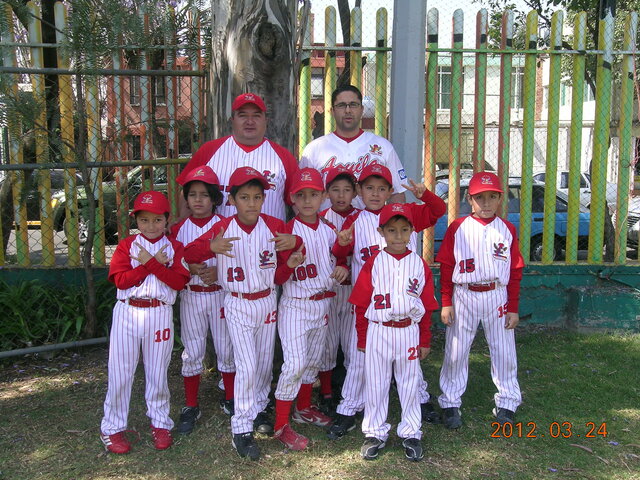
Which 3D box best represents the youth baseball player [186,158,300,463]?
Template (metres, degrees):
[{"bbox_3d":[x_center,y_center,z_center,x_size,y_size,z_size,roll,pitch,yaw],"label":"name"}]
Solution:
[{"bbox_3d":[-0.366,0.319,3.285,0.530,1.301,0.400,-2,7,-11],"label":"youth baseball player"}]

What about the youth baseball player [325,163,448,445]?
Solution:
[{"bbox_3d":[0.342,0.280,3.654,0.580,1.308,0.380,1,7,8],"label":"youth baseball player"}]

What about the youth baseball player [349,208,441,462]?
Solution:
[{"bbox_3d":[0.339,0.406,3.285,0.390,1.145,0.270,0,7,3],"label":"youth baseball player"}]

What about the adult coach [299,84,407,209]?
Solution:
[{"bbox_3d":[0.186,-0.001,4.159,0.600,1.747,0.330,0,7,0],"label":"adult coach"}]

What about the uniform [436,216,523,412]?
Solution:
[{"bbox_3d":[0.807,0.384,3.630,0.410,1.008,0.260,0,7,5],"label":"uniform"}]

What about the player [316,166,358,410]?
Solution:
[{"bbox_3d":[0.109,0.264,3.849,0.400,1.295,0.280,0,7,-3],"label":"player"}]

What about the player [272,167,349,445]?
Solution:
[{"bbox_3d":[-0.047,0.301,3.535,0.360,1.296,0.340,-2,7,-15],"label":"player"}]

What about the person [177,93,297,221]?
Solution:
[{"bbox_3d":[-0.424,0.085,3.849,0.660,1.720,0.420,-1,7,-6],"label":"person"}]

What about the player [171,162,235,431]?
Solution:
[{"bbox_3d":[-0.566,0.288,3.557,0.370,1.295,0.320,-1,7,-7],"label":"player"}]

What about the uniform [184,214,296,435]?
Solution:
[{"bbox_3d":[-0.365,0.396,3.295,0.500,1.028,0.340,-2,7,-11],"label":"uniform"}]

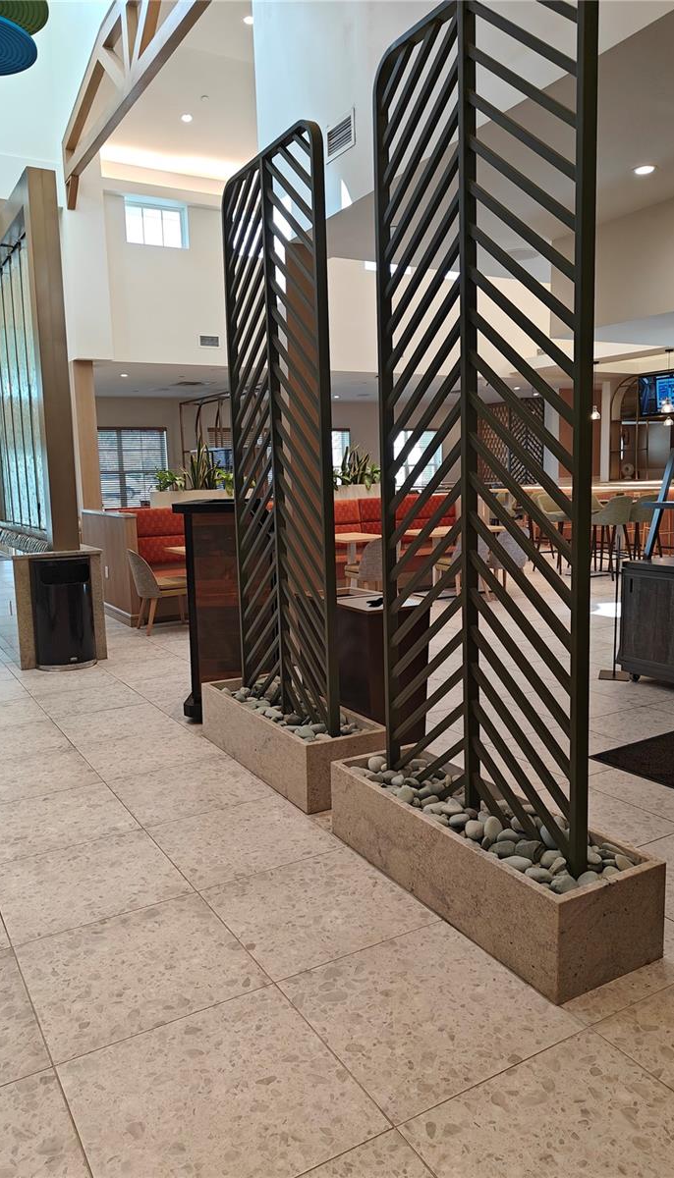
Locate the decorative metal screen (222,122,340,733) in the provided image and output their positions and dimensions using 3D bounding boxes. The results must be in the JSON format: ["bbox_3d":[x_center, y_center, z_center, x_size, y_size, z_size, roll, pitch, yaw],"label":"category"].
[{"bbox_3d":[-0.286,-0.674,3.880,0.054,2.614,0.956,-6,9,-29],"label":"decorative metal screen"}]

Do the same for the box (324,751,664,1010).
[{"bbox_3d":[0.467,0.884,2.809,0.414,0.291,1.244,-6,9,-28],"label":"box"}]

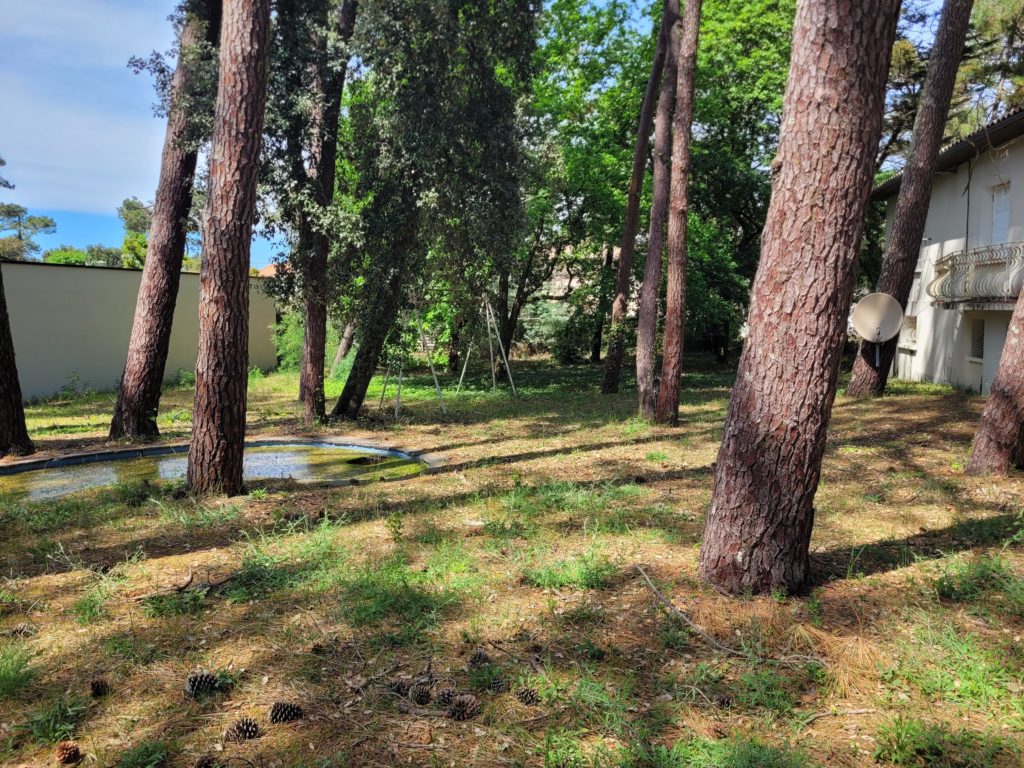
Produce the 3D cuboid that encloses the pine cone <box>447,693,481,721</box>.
[{"bbox_3d":[-0.186,1.239,2.954,0.128,0.098,0.115,-1,5,-10],"label":"pine cone"}]

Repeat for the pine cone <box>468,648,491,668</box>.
[{"bbox_3d":[-0.143,1.206,3.378,0.100,0.085,0.110,0,5,-3],"label":"pine cone"}]

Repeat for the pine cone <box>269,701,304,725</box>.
[{"bbox_3d":[-0.858,1.250,2.927,0.132,0.085,0.092,-1,5,-8],"label":"pine cone"}]

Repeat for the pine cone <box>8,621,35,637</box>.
[{"bbox_3d":[-2.381,1.185,3.727,0.140,0.080,0.095,-4,6,-33],"label":"pine cone"}]

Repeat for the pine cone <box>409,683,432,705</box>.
[{"bbox_3d":[-0.365,1.234,3.066,0.095,0.088,0.115,-1,5,-7],"label":"pine cone"}]

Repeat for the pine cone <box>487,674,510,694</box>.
[{"bbox_3d":[-0.055,1.227,3.141,0.098,0.085,0.105,0,5,-1],"label":"pine cone"}]

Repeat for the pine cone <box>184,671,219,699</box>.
[{"bbox_3d":[-1.267,1.226,3.138,0.140,0.098,0.105,-2,6,-23],"label":"pine cone"}]

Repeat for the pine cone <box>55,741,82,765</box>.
[{"bbox_3d":[-1.534,1.274,2.660,0.100,0.092,0.110,-3,6,-31],"label":"pine cone"}]

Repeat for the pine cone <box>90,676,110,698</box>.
[{"bbox_3d":[-1.674,1.235,3.129,0.085,0.085,0.095,-3,6,-29],"label":"pine cone"}]

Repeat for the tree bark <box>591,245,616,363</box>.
[{"bbox_3d":[2.598,-2.275,21.848,0.300,3.301,0.300,7,5,6],"label":"tree bark"}]

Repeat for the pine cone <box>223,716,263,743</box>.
[{"bbox_3d":[-0.978,1.259,2.802,0.138,0.092,0.100,-1,5,-12],"label":"pine cone"}]

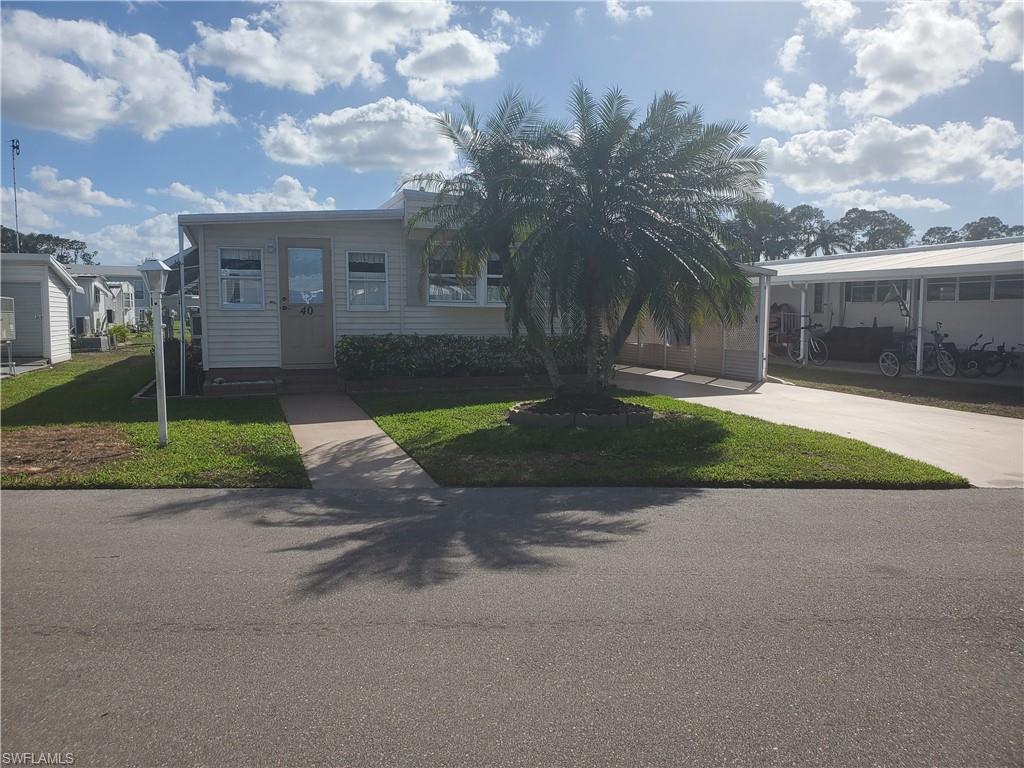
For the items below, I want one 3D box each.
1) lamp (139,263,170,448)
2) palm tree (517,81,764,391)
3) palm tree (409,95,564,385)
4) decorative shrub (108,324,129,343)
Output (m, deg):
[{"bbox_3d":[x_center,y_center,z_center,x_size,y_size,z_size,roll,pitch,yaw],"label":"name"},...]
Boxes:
[{"bbox_3d":[-3.620,-0.315,7.900,0.260,1.940,0.260,-1,5,-4],"label":"lamp"},{"bbox_3d":[1.670,-1.840,9.950,3.150,3.980,3.000,0,5,0],"label":"palm tree"},{"bbox_3d":[-0.300,-1.830,10.100,2.250,3.880,2.250,0,5,0],"label":"palm tree"},{"bbox_3d":[-18.400,-2.360,36.000,0.950,0.880,0.900,0,5,0],"label":"decorative shrub"}]

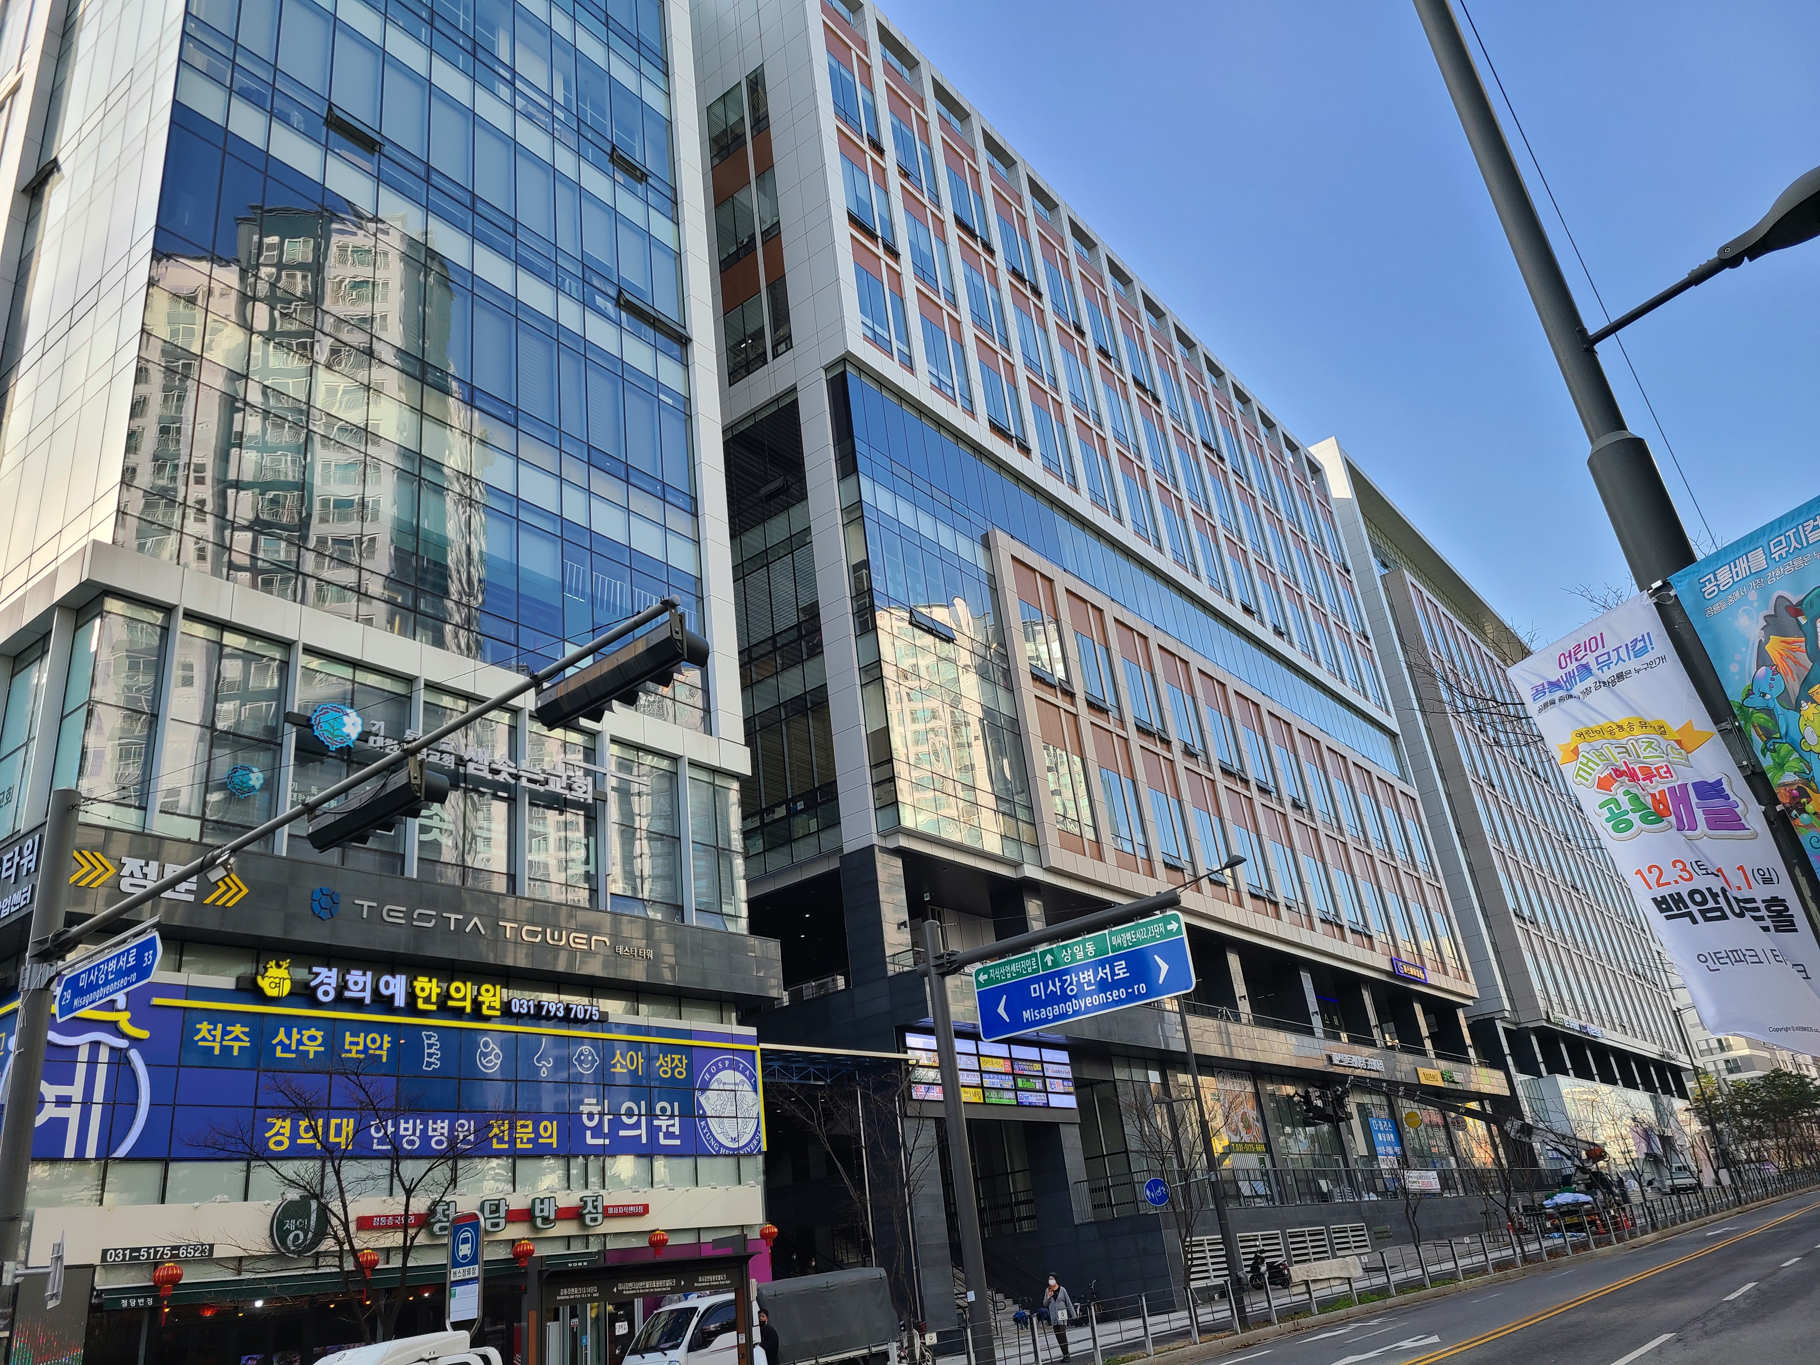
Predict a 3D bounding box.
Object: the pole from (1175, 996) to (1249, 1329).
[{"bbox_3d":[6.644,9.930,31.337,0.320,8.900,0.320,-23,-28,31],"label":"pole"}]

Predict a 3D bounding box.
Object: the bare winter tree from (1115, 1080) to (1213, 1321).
[{"bbox_3d":[5.603,10.995,29.023,2.000,5.336,2.000,-23,-28,31],"label":"bare winter tree"}]

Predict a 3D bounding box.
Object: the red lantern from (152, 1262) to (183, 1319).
[{"bbox_3d":[-9.513,7.819,17.520,0.365,0.695,0.365,-23,-28,31],"label":"red lantern"}]

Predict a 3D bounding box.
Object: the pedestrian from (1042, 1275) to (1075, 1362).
[{"bbox_3d":[2.907,12.381,26.684,0.500,1.575,0.400,-18,-26,22],"label":"pedestrian"}]

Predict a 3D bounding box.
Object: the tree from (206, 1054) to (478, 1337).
[{"bbox_3d":[-5.751,6.261,14.190,2.517,4.555,2.650,-23,-28,31],"label":"tree"}]

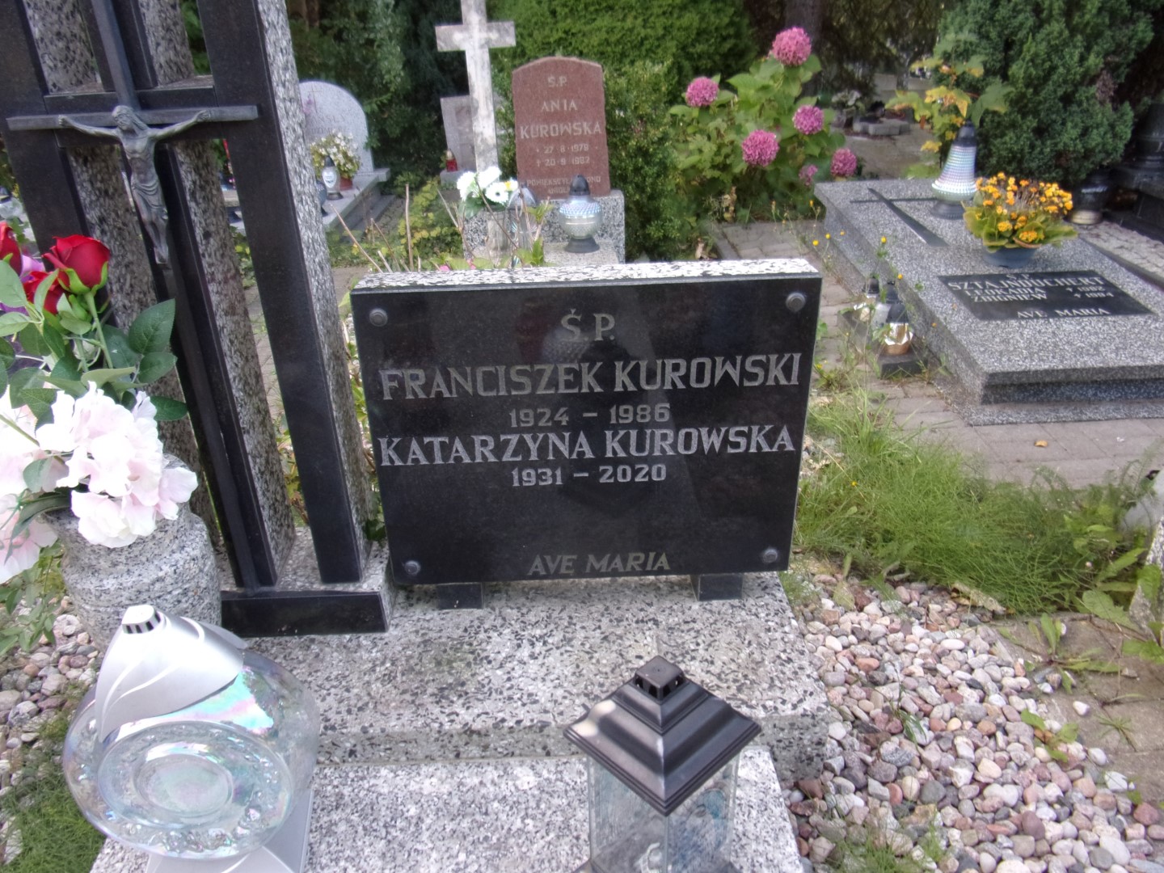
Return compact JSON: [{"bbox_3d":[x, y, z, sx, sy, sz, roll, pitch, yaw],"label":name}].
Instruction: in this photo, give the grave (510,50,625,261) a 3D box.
[{"bbox_3d":[-0.057,-1.044,3.286,0.490,0.860,0.380,-3,29,1],"label":"grave"}]

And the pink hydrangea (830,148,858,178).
[{"bbox_3d":[1.372,-1.431,4.220,0.150,0.150,0.150,-1,29,0],"label":"pink hydrangea"}]

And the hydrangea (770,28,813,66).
[{"bbox_3d":[1.000,-1.859,3.850,0.185,0.175,0.180,-1,29,0],"label":"hydrangea"}]

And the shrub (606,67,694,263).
[{"bbox_3d":[0.290,-1.181,3.556,0.410,0.840,0.390,-1,29,0],"label":"shrub"}]

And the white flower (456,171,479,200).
[{"bbox_3d":[-0.443,-0.970,3.120,0.088,0.105,0.080,10,31,19],"label":"white flower"}]

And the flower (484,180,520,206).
[{"bbox_3d":[-0.309,-0.938,3.100,0.128,0.090,0.085,-4,29,-5],"label":"flower"}]

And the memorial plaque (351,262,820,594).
[{"bbox_3d":[0.011,0.001,1.277,0.655,0.515,0.095,-1,26,0],"label":"memorial plaque"}]

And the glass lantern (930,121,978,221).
[{"bbox_3d":[1.595,-1.128,3.448,0.185,0.385,0.185,-1,29,0],"label":"glass lantern"}]

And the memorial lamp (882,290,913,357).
[{"bbox_3d":[1.013,-0.360,2.590,0.100,0.185,0.100,-1,29,0],"label":"memorial lamp"}]

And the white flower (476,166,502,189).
[{"bbox_3d":[-0.361,-1.005,3.140,0.100,0.085,0.085,-1,29,0],"label":"white flower"}]

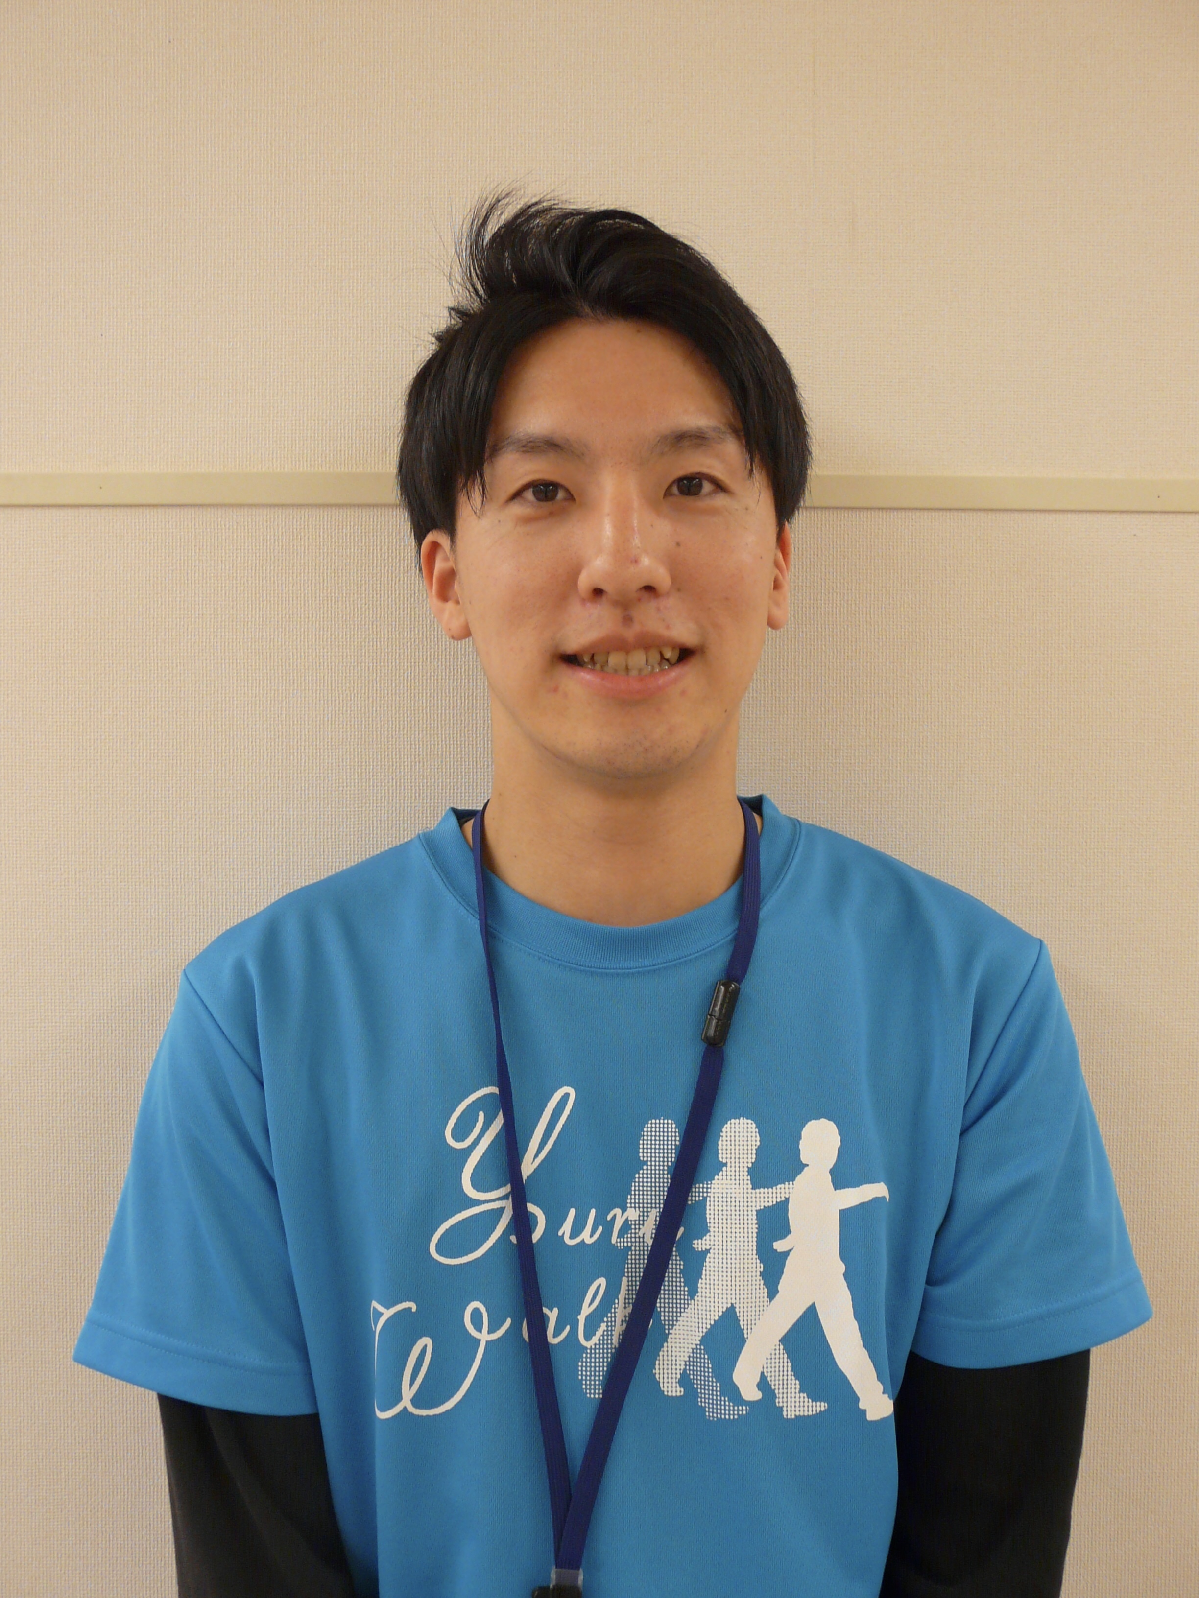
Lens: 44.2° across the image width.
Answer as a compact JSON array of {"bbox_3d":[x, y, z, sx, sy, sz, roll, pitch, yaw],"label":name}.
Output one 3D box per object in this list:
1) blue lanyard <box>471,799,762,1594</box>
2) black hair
[{"bbox_3d":[0.008,0.185,0.740,0.148,0.395,0.140,0,1,-2],"label":"blue lanyard"},{"bbox_3d":[0.003,-0.193,0.755,0.205,0.200,0.215,-2,1,-4],"label":"black hair"}]

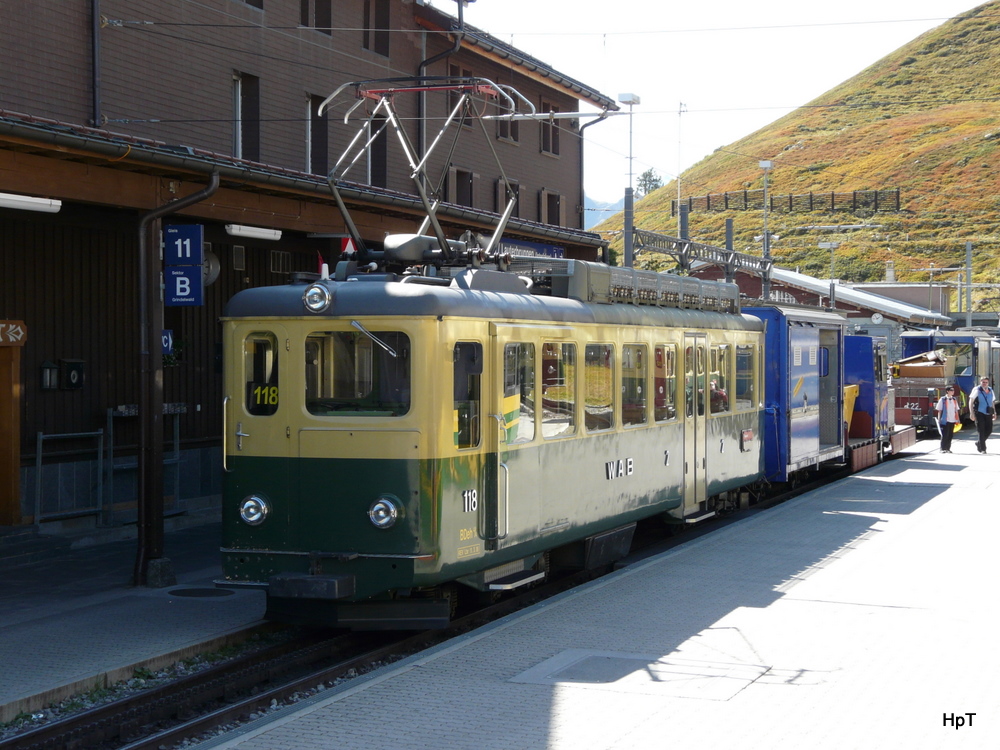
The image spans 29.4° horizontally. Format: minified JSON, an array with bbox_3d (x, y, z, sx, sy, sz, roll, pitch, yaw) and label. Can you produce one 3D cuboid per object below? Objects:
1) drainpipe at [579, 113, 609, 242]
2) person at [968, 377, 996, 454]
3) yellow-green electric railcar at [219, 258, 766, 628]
[{"bbox_3d":[2.489,-5.342,51.144,0.700,3.345,0.130,0,1,19],"label":"drainpipe"},{"bbox_3d":[11.142,0.939,44.000,0.620,1.770,0.500,0,1,-3],"label":"person"},{"bbox_3d":[0.840,0.541,23.202,2.180,3.400,14.400,0,1,19],"label":"yellow-green electric railcar"}]

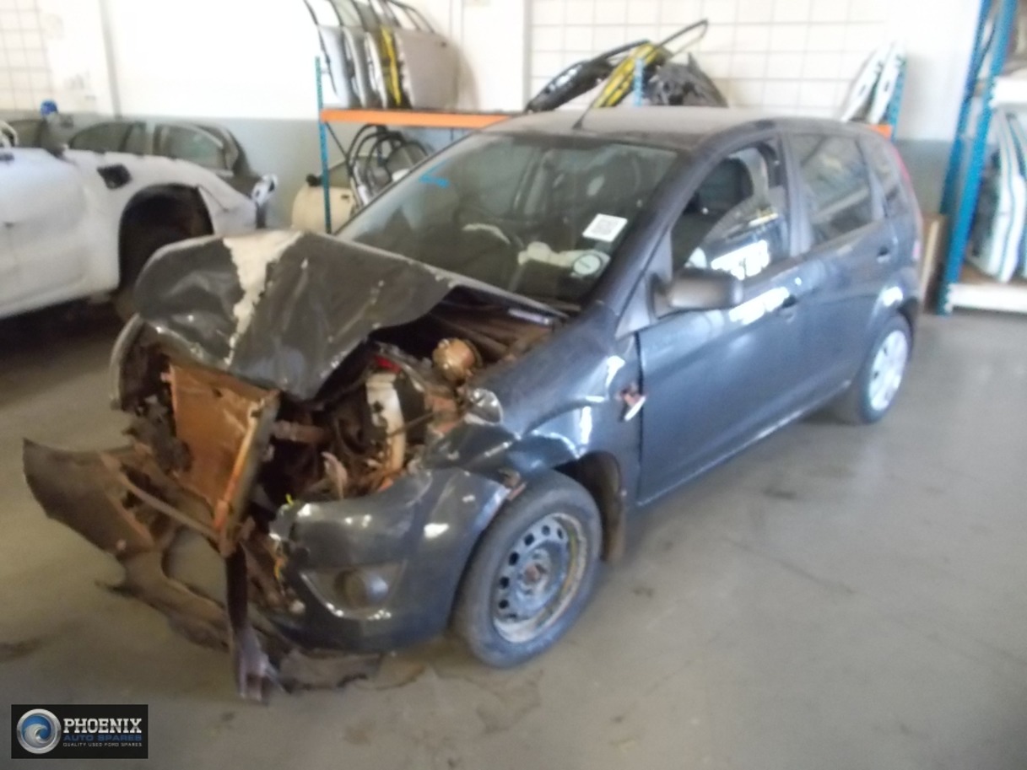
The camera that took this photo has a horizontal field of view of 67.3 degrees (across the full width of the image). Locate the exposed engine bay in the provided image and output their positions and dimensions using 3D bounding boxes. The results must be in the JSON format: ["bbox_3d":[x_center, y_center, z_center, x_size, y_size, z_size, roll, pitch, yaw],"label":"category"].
[{"bbox_3d":[-0.692,0.208,2.460,1.080,0.840,1.500,-19,28,-41],"label":"exposed engine bay"}]

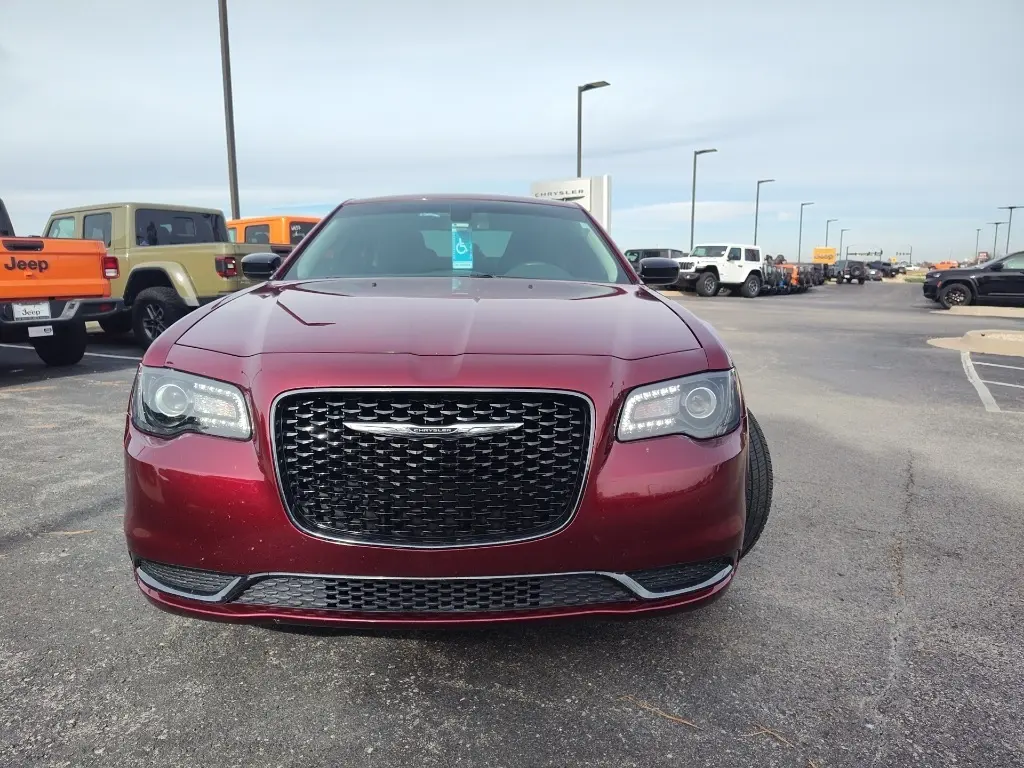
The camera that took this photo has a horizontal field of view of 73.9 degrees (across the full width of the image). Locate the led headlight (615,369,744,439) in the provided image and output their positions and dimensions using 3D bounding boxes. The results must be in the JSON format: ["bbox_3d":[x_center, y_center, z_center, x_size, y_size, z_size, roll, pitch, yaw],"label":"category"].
[{"bbox_3d":[0.465,0.058,1.869,0.420,0.175,0.300,0,10,-2],"label":"led headlight"}]

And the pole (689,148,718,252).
[{"bbox_3d":[13.087,-11.504,46.896,1.455,8.593,0.400,6,11,29],"label":"pole"}]

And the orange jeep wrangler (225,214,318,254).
[{"bbox_3d":[-4.269,-2.038,12.374,5.450,1.870,1.880,5,11,26],"label":"orange jeep wrangler"}]

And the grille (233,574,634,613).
[{"bbox_3d":[-0.193,0.506,1.714,1.000,0.100,0.110,0,10,-2],"label":"grille"}]

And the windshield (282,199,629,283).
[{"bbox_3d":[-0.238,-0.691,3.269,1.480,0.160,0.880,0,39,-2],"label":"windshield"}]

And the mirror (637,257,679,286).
[{"bbox_3d":[0.719,-0.554,3.344,0.215,0.145,0.140,0,10,-2],"label":"mirror"}]

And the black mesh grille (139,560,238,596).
[{"bbox_3d":[-0.845,0.492,1.777,0.380,0.100,0.110,4,11,20],"label":"black mesh grille"}]

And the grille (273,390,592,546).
[{"bbox_3d":[-0.191,0.211,1.698,0.785,0.400,0.130,0,10,-2],"label":"grille"}]

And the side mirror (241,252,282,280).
[{"bbox_3d":[-1.200,-0.565,3.281,0.215,0.140,0.140,0,10,-2],"label":"side mirror"}]

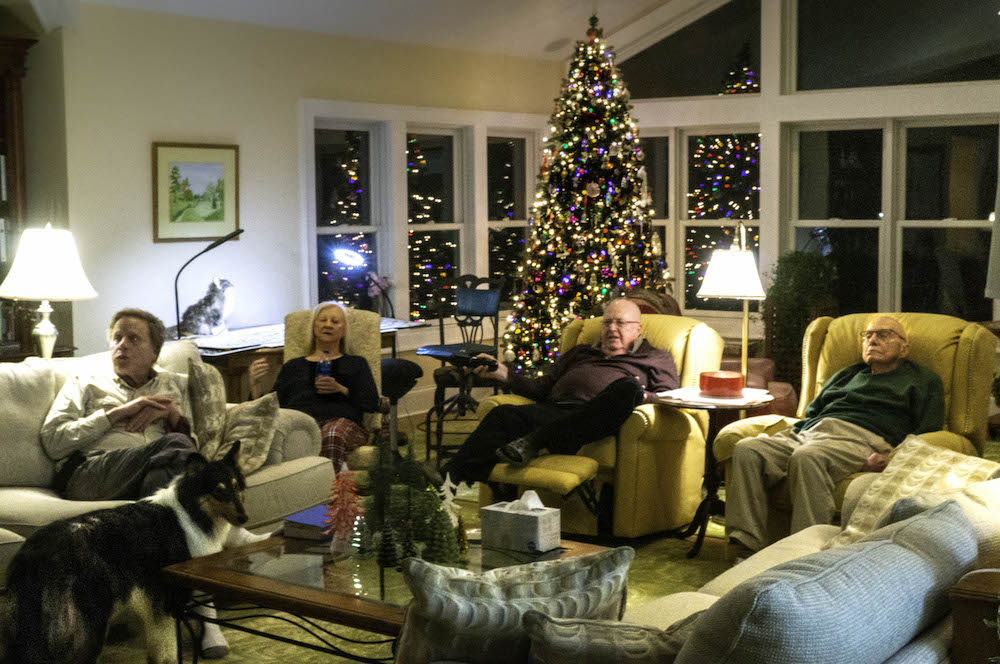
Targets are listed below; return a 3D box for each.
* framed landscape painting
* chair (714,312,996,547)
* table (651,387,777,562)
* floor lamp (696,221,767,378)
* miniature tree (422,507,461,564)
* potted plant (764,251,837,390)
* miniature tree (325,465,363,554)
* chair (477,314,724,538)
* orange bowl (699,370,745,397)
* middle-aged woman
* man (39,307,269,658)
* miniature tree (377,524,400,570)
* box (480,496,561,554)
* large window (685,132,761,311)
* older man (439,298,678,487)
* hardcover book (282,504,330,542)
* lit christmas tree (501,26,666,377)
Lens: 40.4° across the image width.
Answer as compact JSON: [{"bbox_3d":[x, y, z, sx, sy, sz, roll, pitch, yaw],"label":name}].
[{"bbox_3d":[-1.819,-0.836,8.182,0.030,0.586,0.655,4,7,38],"label":"framed landscape painting"},{"bbox_3d":[1.597,0.457,6.057,0.880,1.010,0.950,4,7,39],"label":"chair"},{"bbox_3d":[0.954,0.632,6.094,0.545,0.665,0.545,0,6,0],"label":"table"},{"bbox_3d":[1.164,0.164,6.852,0.360,1.446,0.370,3,7,30],"label":"floor lamp"},{"bbox_3d":[-0.184,0.634,4.274,0.117,0.173,0.117,0,6,0],"label":"miniature tree"},{"bbox_3d":[1.881,0.048,8.548,0.460,1.120,0.460,4,7,35],"label":"potted plant"},{"bbox_3d":[-0.490,0.550,4.231,0.115,0.273,0.115,0,6,0],"label":"miniature tree"},{"bbox_3d":[0.428,0.430,6.556,0.880,0.980,1.280,4,7,37],"label":"chair"},{"bbox_3d":[1.028,0.240,6.306,0.205,0.092,0.205,0,6,0],"label":"orange bowl"},{"bbox_3d":[-0.925,0.386,6.853,0.640,1.030,0.880,-1,6,-9],"label":"middle-aged woman"},{"bbox_3d":[-1.173,0.520,4.736,0.680,1.190,0.880,-4,7,-32],"label":"man"},{"bbox_3d":[-0.344,0.662,4.211,0.070,0.133,0.070,0,6,0],"label":"miniature tree"},{"bbox_3d":[0.070,0.640,4.438,0.223,0.124,0.123,4,7,35],"label":"box"},{"bbox_3d":[1.664,-0.813,10.156,0.700,1.360,0.080,4,8,40],"label":"large window"},{"bbox_3d":[0.282,0.253,6.187,0.700,0.745,1.220,3,7,33],"label":"older man"},{"bbox_3d":[-0.570,0.635,4.513,0.180,0.048,0.226,3,7,31],"label":"hardcover book"},{"bbox_3d":[0.631,-0.801,9.588,1.240,2.825,1.240,0,6,0],"label":"lit christmas tree"}]

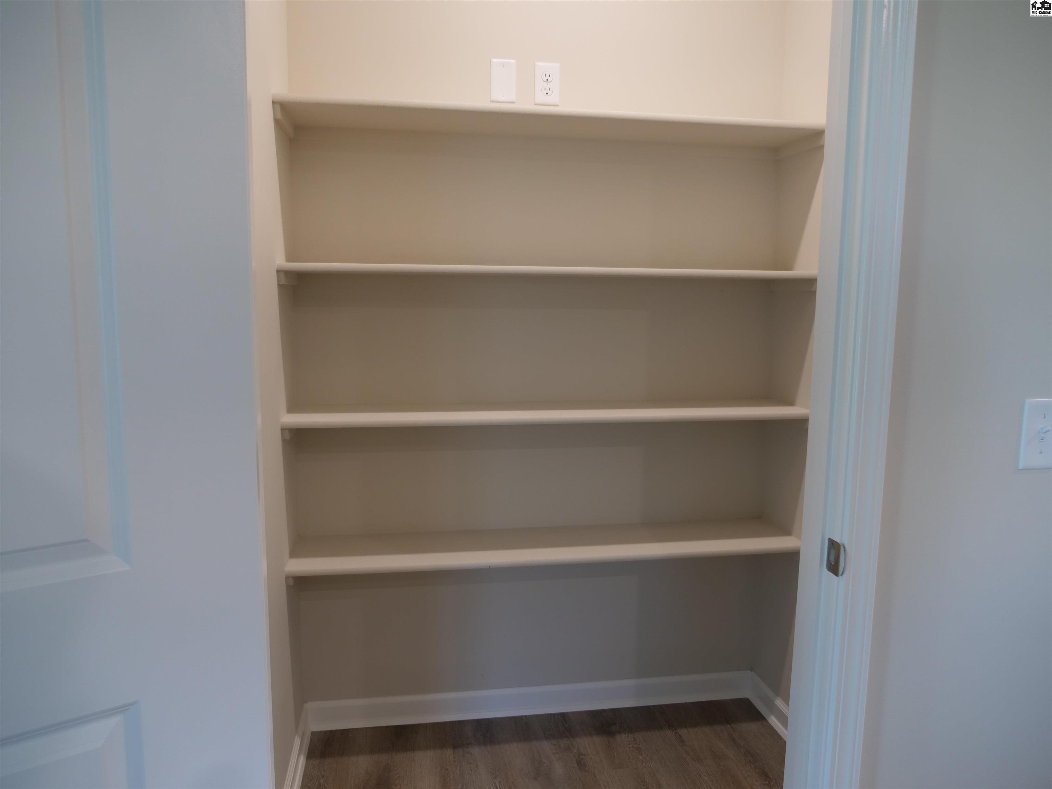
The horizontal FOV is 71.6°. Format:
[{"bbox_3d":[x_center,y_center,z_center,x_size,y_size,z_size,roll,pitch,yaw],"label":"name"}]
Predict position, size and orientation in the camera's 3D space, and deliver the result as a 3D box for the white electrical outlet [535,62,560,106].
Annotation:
[{"bbox_3d":[0.062,-0.909,2.139,0.074,0.119,0.008,-1,7,-9],"label":"white electrical outlet"}]

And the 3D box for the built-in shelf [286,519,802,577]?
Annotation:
[{"bbox_3d":[0.073,0.451,2.179,1.475,0.020,0.273,-1,7,-9],"label":"built-in shelf"}]

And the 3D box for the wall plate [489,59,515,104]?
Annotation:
[{"bbox_3d":[-0.066,-0.909,2.119,0.074,0.119,0.007,-1,7,-9],"label":"wall plate"}]

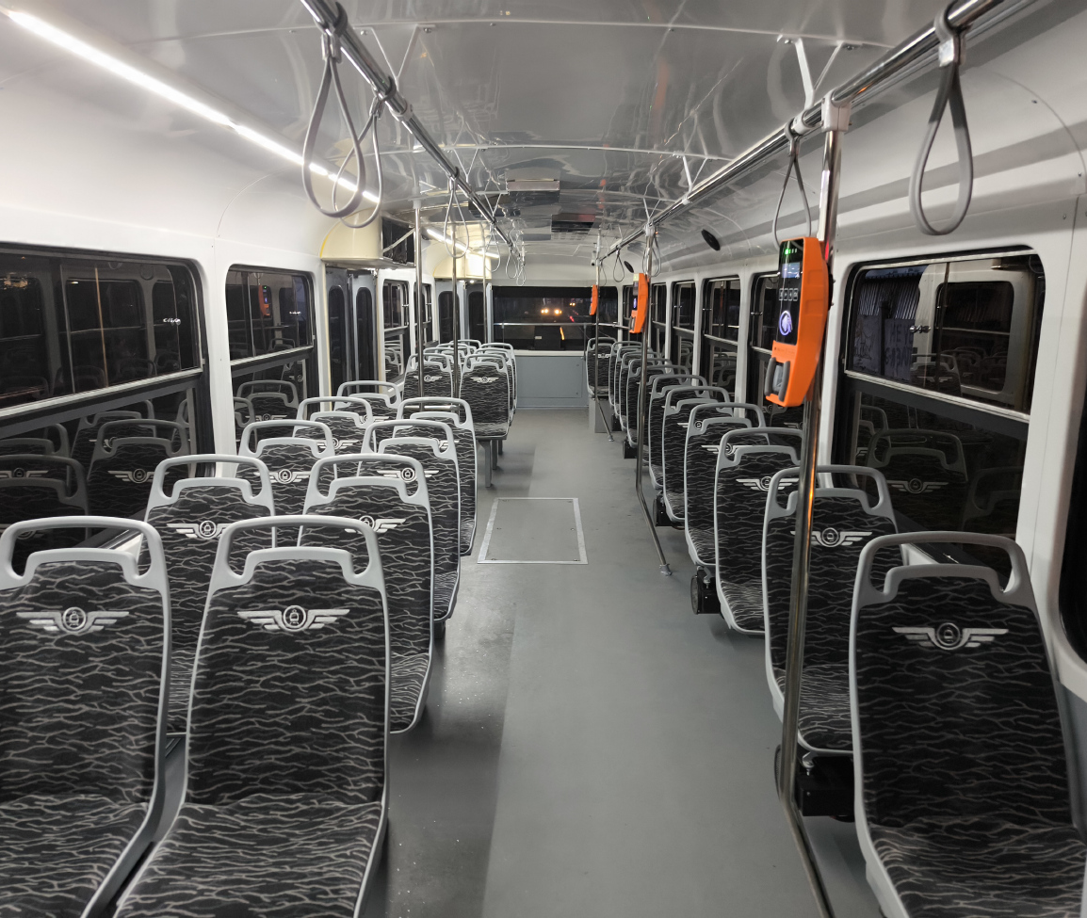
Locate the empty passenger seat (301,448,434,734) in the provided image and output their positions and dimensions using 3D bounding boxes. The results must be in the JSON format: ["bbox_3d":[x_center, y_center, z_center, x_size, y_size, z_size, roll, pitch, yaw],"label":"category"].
[{"bbox_3d":[-0.536,0.347,2.388,0.420,0.622,0.578,0,11,0],"label":"empty passenger seat"}]

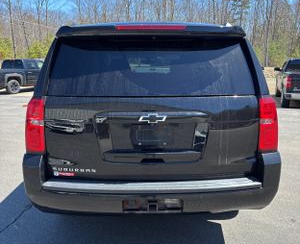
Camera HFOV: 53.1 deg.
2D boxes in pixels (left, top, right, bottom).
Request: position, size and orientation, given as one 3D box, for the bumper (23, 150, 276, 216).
[{"bbox_3d":[0.017,0.421,2.366,1.960,0.440,0.450,0,11,0],"label":"bumper"}]

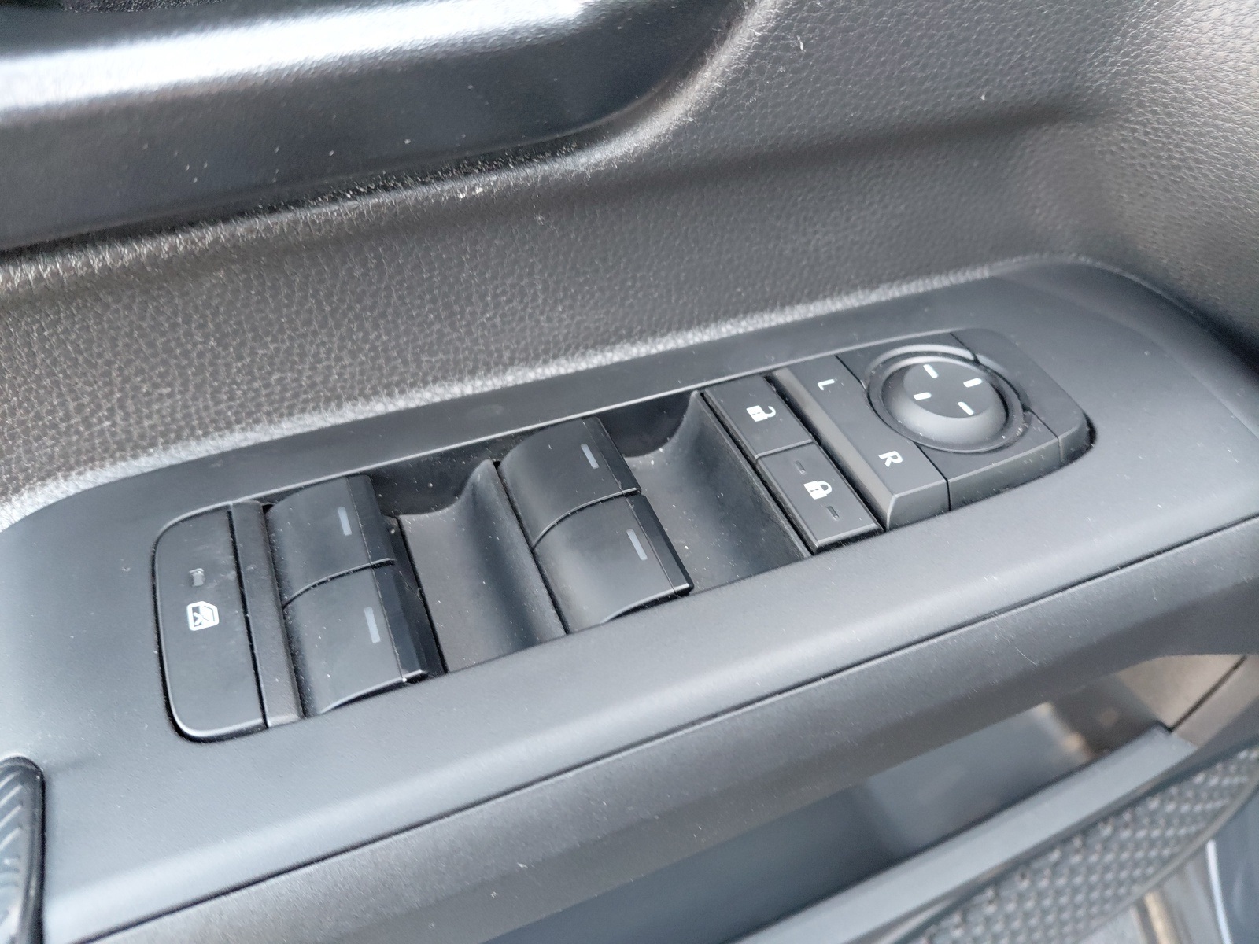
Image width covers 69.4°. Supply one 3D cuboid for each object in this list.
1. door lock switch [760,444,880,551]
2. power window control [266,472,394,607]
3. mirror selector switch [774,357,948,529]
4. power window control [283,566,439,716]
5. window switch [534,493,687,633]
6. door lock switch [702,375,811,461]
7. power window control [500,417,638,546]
[{"bbox_3d":[0.037,0.006,0.185,0.015,0.007,0.025,-15,50,-18],"label":"door lock switch"},{"bbox_3d":[-0.057,0.014,0.175,0.022,0.011,0.024,-15,50,-18],"label":"power window control"},{"bbox_3d":[0.053,-0.008,0.212,0.017,0.007,0.048,-15,49,-19],"label":"mirror selector switch"},{"bbox_3d":[-0.047,0.030,0.159,0.022,0.011,0.025,-15,50,-18],"label":"power window control"},{"bbox_3d":[-0.004,0.019,0.174,0.024,0.013,0.025,-15,50,-18],"label":"window switch"},{"bbox_3d":[0.028,-0.011,0.201,0.015,0.007,0.025,-15,50,-18],"label":"door lock switch"},{"bbox_3d":[-0.014,0.002,0.190,0.024,0.011,0.025,-15,50,-18],"label":"power window control"}]

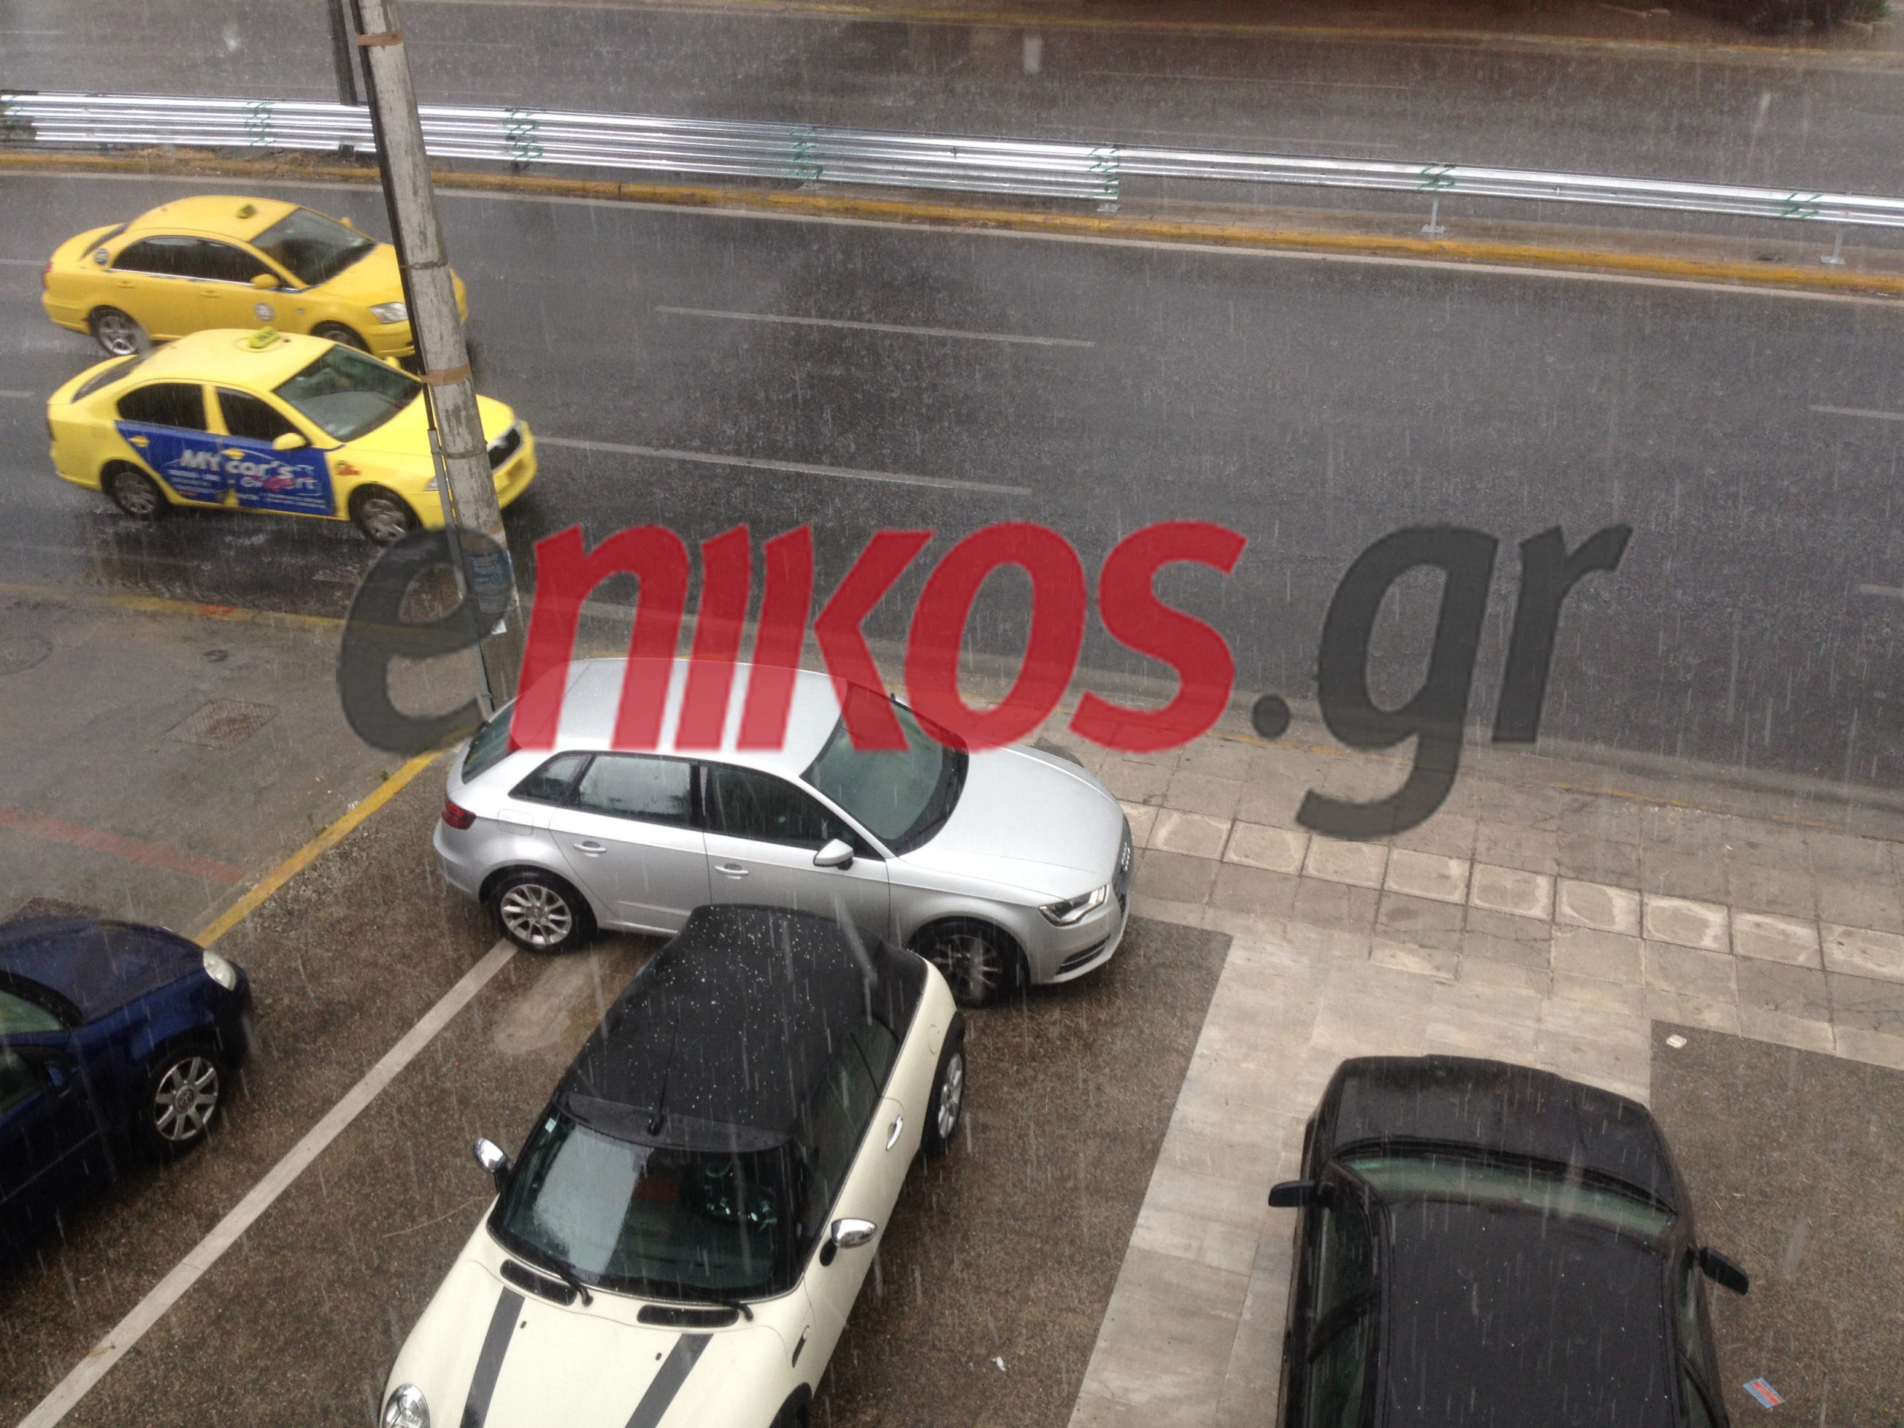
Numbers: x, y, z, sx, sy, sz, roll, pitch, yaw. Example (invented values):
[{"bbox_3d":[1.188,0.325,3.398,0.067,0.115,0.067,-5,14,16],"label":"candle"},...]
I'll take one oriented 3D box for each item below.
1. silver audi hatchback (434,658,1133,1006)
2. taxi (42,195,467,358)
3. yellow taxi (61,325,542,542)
[{"bbox_3d":[-1.000,0.579,11.926,4.321,1.429,1.850,5,32,10],"label":"silver audi hatchback"},{"bbox_3d":[-7.800,-4.900,21.680,4.630,1.480,1.780,6,31,10],"label":"taxi"},{"bbox_3d":[-6.121,-2.675,17.831,4.543,1.490,1.817,7,33,13],"label":"yellow taxi"}]

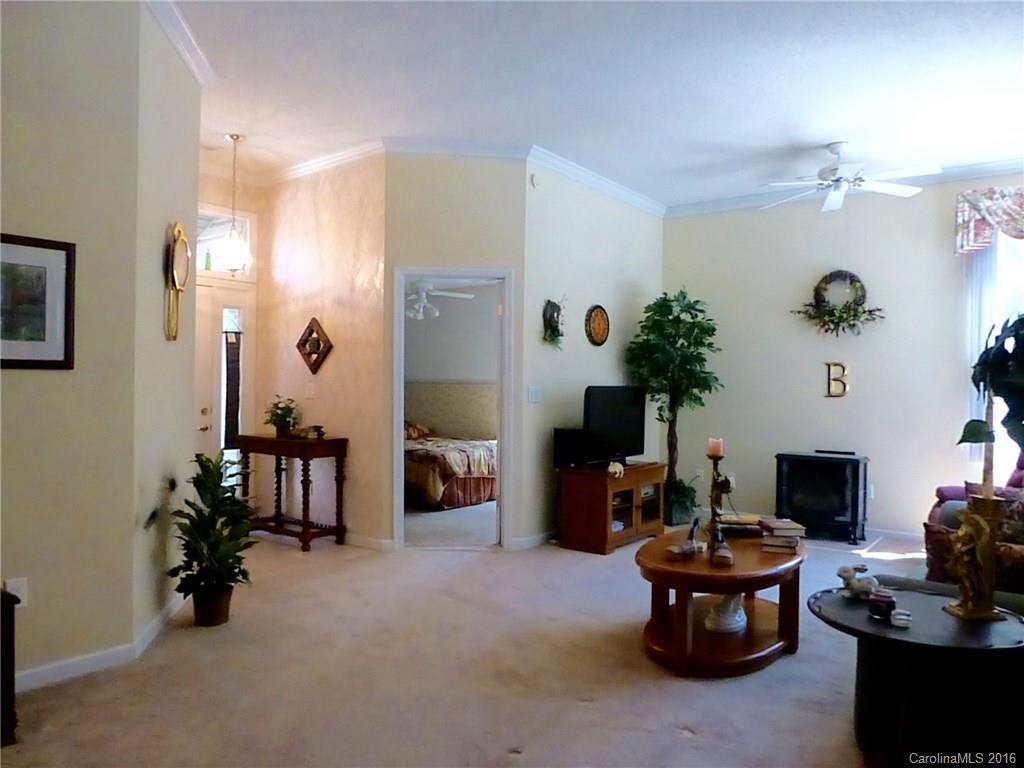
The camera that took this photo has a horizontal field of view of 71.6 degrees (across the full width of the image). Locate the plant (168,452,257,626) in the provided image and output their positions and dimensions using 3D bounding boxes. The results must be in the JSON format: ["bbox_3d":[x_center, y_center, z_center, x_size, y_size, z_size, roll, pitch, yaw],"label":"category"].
[{"bbox_3d":[-1.556,0.798,3.697,0.450,0.875,0.440,1,0,-8],"label":"plant"}]

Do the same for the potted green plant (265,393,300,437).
[{"bbox_3d":[-1.844,0.257,5.714,0.270,0.335,0.260,1,1,37],"label":"potted green plant"}]

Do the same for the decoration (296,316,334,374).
[{"bbox_3d":[-1.594,-0.306,5.691,0.410,0.460,0.040,1,0,35],"label":"decoration"}]

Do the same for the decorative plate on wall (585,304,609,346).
[{"bbox_3d":[0.751,-0.509,6.157,0.050,0.355,0.350,1,1,37],"label":"decorative plate on wall"}]

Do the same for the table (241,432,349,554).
[{"bbox_3d":[-1.724,0.825,5.560,0.880,0.800,0.380,1,0,35],"label":"table"}]

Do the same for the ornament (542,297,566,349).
[{"bbox_3d":[0.349,-0.488,5.631,0.090,0.380,0.230,1,0,35],"label":"ornament"}]

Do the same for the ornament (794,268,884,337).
[{"bbox_3d":[2.855,-0.710,6.276,0.750,0.570,0.120,1,0,35],"label":"ornament"}]

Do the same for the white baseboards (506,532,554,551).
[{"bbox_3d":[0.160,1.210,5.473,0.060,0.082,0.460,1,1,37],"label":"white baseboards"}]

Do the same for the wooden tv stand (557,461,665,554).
[{"bbox_3d":[0.850,0.964,5.758,0.440,0.596,1.010,1,1,37],"label":"wooden tv stand"}]

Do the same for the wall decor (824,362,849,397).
[{"bbox_3d":[2.807,-0.032,6.144,0.180,0.300,0.030,1,1,37],"label":"wall decor"}]

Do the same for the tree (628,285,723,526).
[{"bbox_3d":[1.507,0.209,6.532,0.800,2.130,0.800,1,0,35],"label":"tree"}]

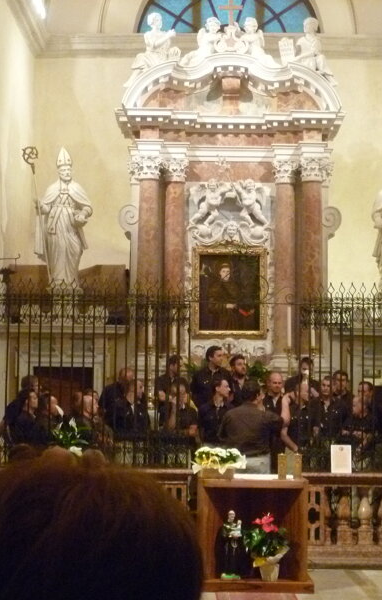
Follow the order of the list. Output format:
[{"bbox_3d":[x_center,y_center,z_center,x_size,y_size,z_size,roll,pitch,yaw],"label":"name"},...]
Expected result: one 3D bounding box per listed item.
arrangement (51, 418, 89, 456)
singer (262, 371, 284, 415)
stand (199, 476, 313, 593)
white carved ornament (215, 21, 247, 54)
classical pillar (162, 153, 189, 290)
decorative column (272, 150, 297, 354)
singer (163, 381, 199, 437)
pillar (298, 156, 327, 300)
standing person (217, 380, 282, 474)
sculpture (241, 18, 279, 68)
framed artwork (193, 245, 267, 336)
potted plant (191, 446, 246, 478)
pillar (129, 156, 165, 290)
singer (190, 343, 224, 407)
[{"bbox_3d":[-1.178,1.403,11.750,0.400,0.480,0.380,1,-4,1],"label":"arrangement"},{"bbox_3d":[0.887,1.635,13.005,0.490,1.720,0.350,1,-5,-6],"label":"singer"},{"bbox_3d":[0.556,2.025,10.536,0.950,0.955,0.660,1,-4,1],"label":"stand"},{"bbox_3d":[0.546,-3.538,16.200,0.420,0.430,0.220,1,-5,0],"label":"white carved ornament"},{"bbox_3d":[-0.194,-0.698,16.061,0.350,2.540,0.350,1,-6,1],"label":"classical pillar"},{"bbox_3d":[1.211,-0.567,15.566,0.337,2.649,0.330,0,-5,0],"label":"decorative column"},{"bbox_3d":[-0.125,1.704,13.035,0.460,1.680,0.360,2,-5,-20],"label":"singer"},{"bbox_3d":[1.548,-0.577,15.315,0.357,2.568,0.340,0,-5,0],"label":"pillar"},{"bbox_3d":[0.625,1.728,12.784,0.580,1.730,0.420,-1,-6,18],"label":"standing person"},{"bbox_3d":[0.939,-3.479,16.237,0.500,0.630,0.420,-1,-6,21],"label":"sculpture"},{"bbox_3d":[0.519,-0.125,15.800,0.973,1.210,0.100,1,-4,1],"label":"framed artwork"},{"bbox_3d":[0.245,1.404,10.350,0.470,0.280,0.340,1,-4,1],"label":"potted plant"},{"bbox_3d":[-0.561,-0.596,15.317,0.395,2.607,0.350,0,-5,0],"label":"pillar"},{"bbox_3d":[0.214,1.353,13.332,0.500,1.720,0.360,3,-6,-26],"label":"singer"}]

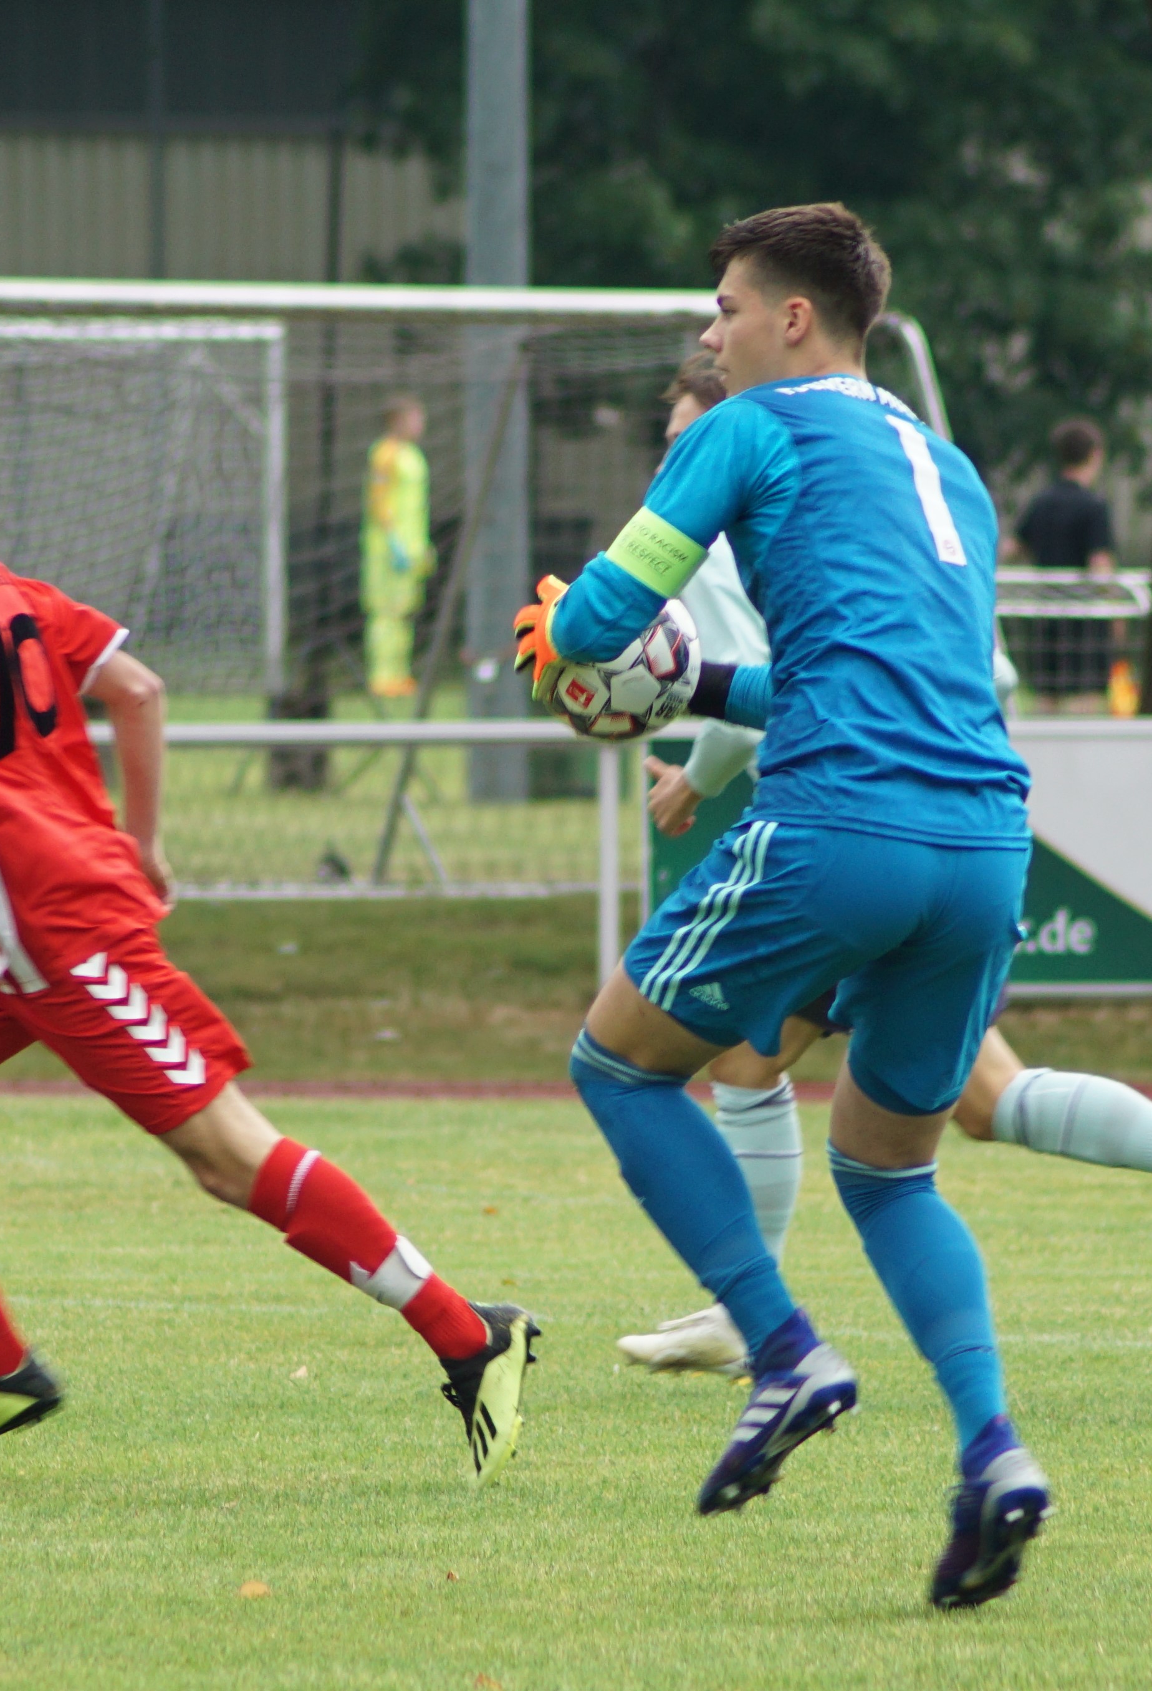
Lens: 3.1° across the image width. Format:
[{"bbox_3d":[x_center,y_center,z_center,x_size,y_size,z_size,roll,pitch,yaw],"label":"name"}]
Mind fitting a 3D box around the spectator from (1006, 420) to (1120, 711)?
[{"bbox_3d":[2.172,-1.040,94.000,0.520,1.780,0.360,0,1,18],"label":"spectator"}]

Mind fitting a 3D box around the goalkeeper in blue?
[{"bbox_3d":[0.274,0.081,28.200,0.680,1.870,0.620,1,1,40],"label":"goalkeeper in blue"}]

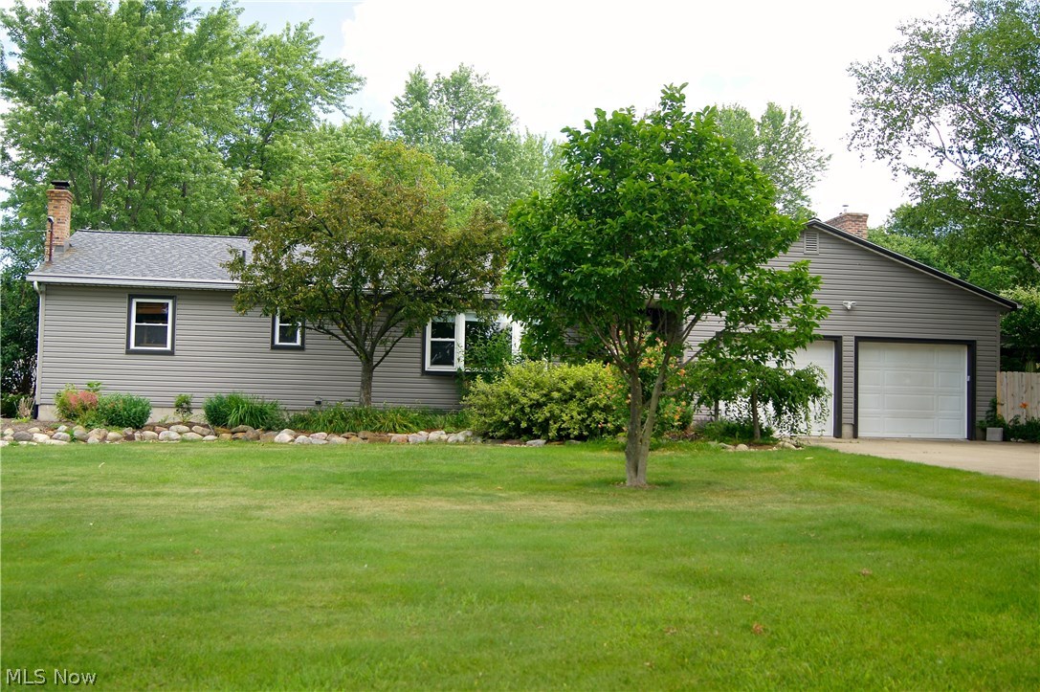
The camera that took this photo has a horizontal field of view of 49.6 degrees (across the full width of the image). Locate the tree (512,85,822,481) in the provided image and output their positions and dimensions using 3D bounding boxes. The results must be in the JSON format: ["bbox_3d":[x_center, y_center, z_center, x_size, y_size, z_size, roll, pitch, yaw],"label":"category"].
[{"bbox_3d":[1.999,-0.866,15.678,4.400,5.630,4.300,1,-3,0],"label":"tree"}]

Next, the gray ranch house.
[{"bbox_3d":[-0.136,-0.692,28.500,21.800,5.500,8.900,2,-3,-6],"label":"gray ranch house"}]

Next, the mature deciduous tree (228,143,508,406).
[{"bbox_3d":[-3.217,-1.307,23.809,5.840,6.080,5.400,2,-3,-6],"label":"mature deciduous tree"}]

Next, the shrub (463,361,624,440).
[{"bbox_3d":[0.511,1.161,24.074,3.400,1.630,2.400,2,-3,-6],"label":"shrub"}]

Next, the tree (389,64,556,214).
[{"bbox_3d":[-2.047,-4.267,46.318,6.960,14.920,6.900,1,-3,0],"label":"tree"}]

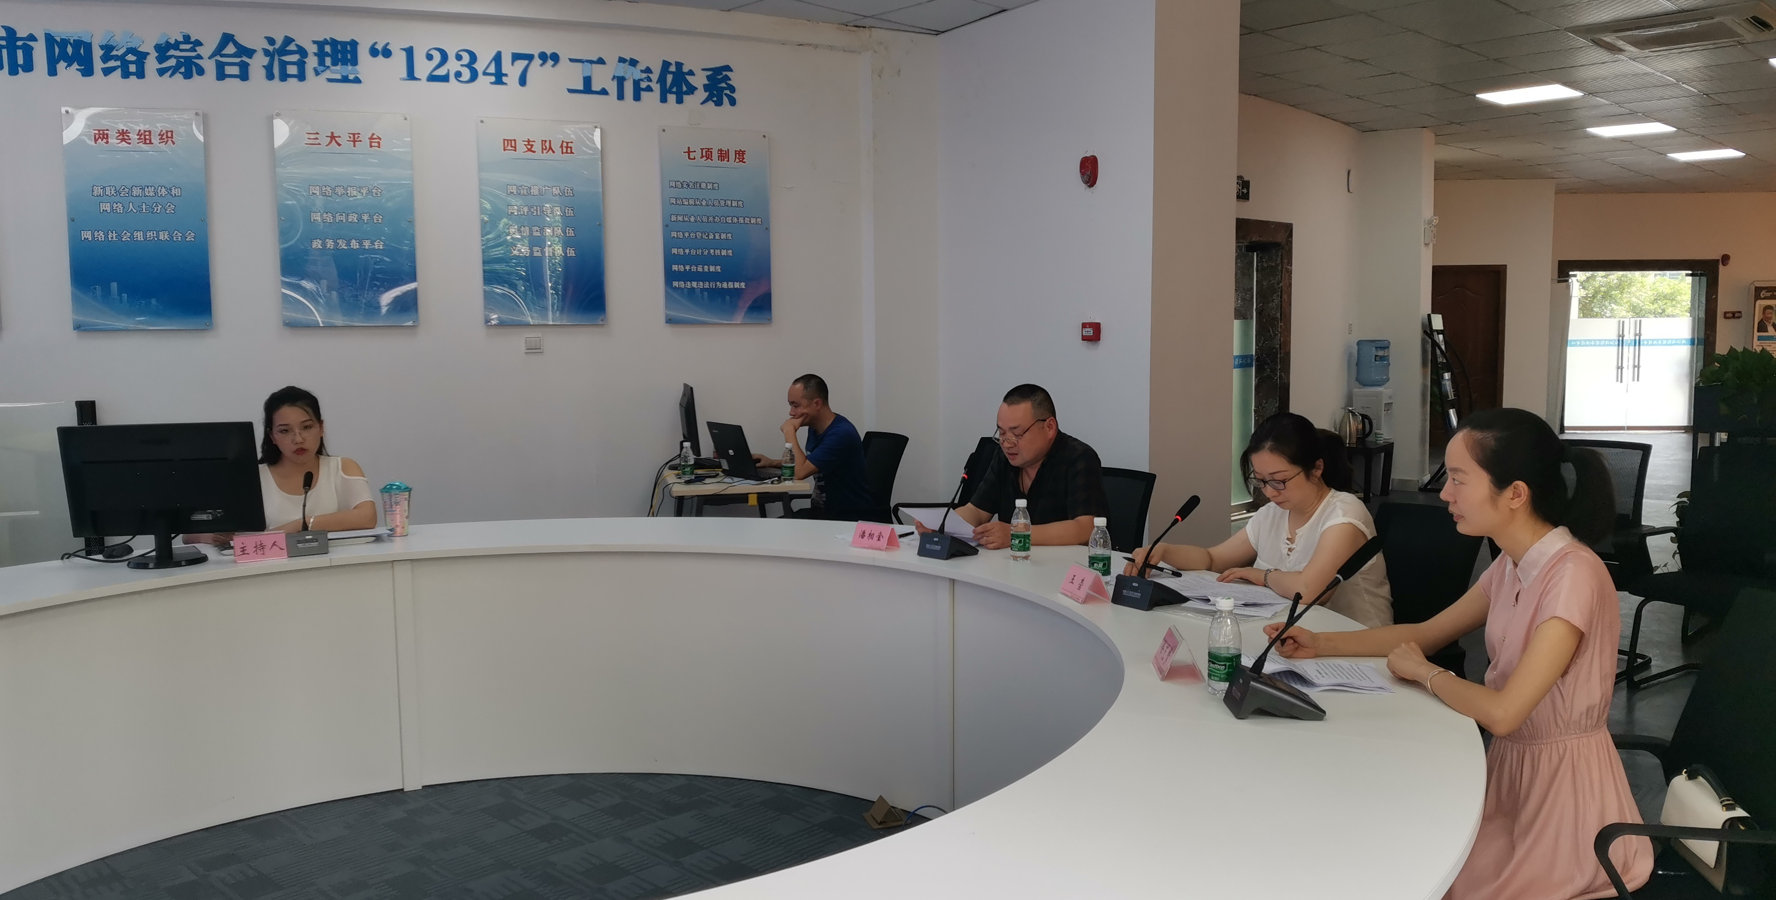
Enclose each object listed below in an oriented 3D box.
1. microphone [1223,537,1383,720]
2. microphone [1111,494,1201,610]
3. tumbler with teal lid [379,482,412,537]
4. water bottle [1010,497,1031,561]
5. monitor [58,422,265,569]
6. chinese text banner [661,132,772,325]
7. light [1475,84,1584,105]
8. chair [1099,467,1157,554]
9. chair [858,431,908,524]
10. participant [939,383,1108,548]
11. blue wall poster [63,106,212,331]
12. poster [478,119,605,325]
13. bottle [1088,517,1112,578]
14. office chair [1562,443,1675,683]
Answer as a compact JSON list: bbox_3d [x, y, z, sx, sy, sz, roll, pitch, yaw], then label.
[{"bbox_3d":[0.770,0.316,2.438,0.274,0.323,0.120,0,5,1],"label":"microphone"},{"bbox_3d":[0.713,0.260,3.424,0.263,0.256,0.120,-4,6,-36],"label":"microphone"},{"bbox_3d":[-1.661,0.201,4.513,0.106,0.175,0.106,-1,5,0],"label":"tumbler with teal lid"},{"bbox_3d":[0.405,0.238,4.075,0.063,0.187,0.063,0,5,0],"label":"water bottle"},{"bbox_3d":[-2.219,0.130,4.106,0.550,0.430,0.200,-2,5,-10],"label":"monitor"},{"bbox_3d":[-0.878,-1.145,6.884,0.599,0.993,0.020,-3,6,-28],"label":"chinese text banner"},{"bbox_3d":[4.569,-2.530,9.480,0.600,0.030,0.600,4,7,44],"label":"light"},{"bbox_3d":[0.570,0.547,4.516,0.560,0.935,0.590,4,7,44],"label":"chair"},{"bbox_3d":[-0.245,0.426,5.902,0.580,0.960,0.570,-3,6,-24],"label":"chair"},{"bbox_3d":[0.481,0.408,4.379,0.570,1.240,0.680,4,7,44],"label":"participant"},{"bbox_3d":[-3.403,-1.040,6.061,0.584,0.995,0.020,-2,6,-19],"label":"blue wall poster"},{"bbox_3d":[-1.715,-1.122,6.649,0.584,0.995,0.020,-2,6,-19],"label":"poster"},{"bbox_3d":[0.570,0.270,3.580,0.064,0.182,0.064,-1,5,0],"label":"bottle"},{"bbox_3d":[2.924,0.440,5.726,0.600,0.940,0.570,-5,7,-41],"label":"office chair"}]

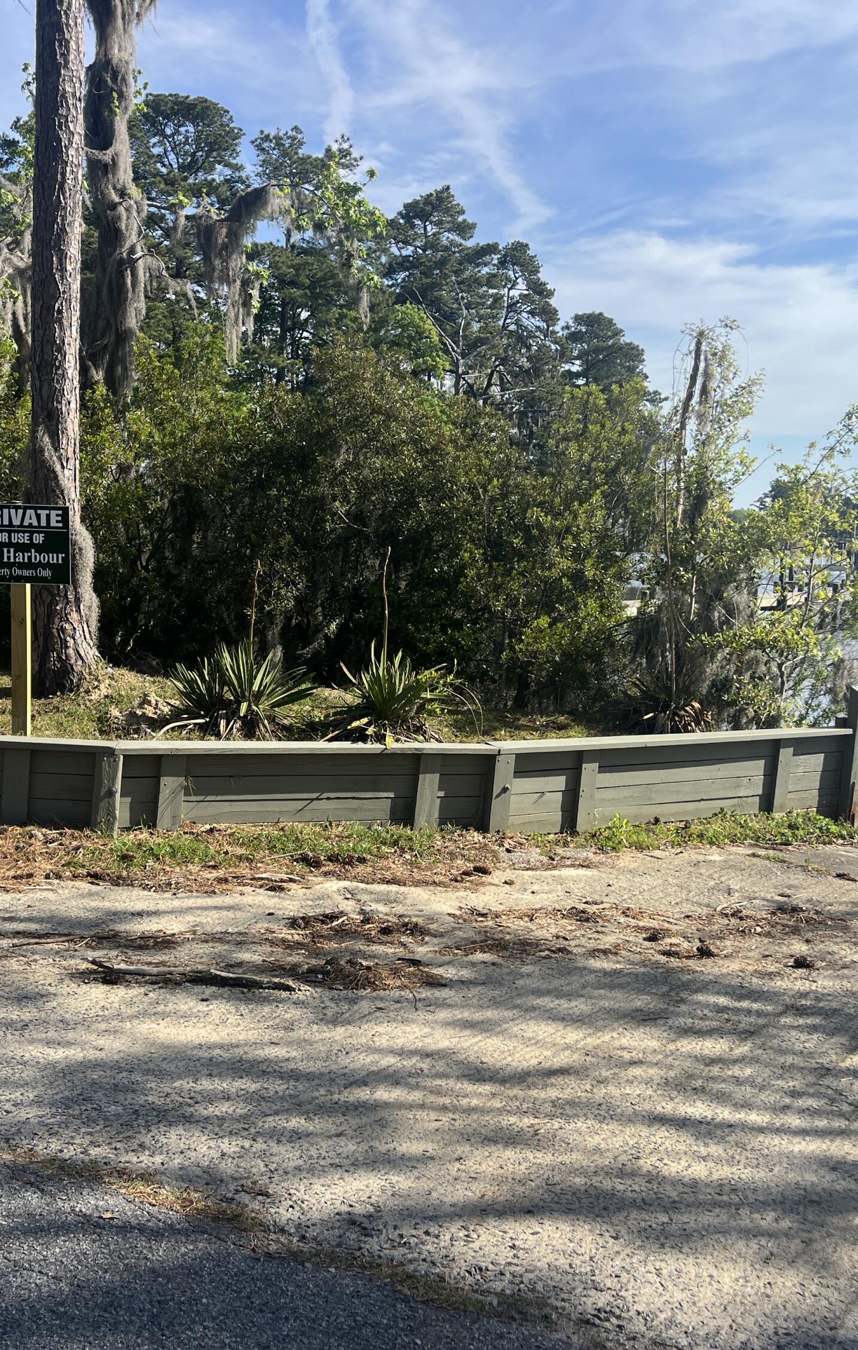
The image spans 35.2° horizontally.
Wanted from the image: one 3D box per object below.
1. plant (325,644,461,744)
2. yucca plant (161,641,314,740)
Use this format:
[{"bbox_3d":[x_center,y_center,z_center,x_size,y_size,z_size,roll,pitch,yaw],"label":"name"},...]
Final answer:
[{"bbox_3d":[-0.217,0.100,8.152,0.810,0.580,0.850,1,6,-2],"label":"plant"},{"bbox_3d":[-1.174,0.067,8.300,0.920,0.580,0.900,0,6,-8],"label":"yucca plant"}]

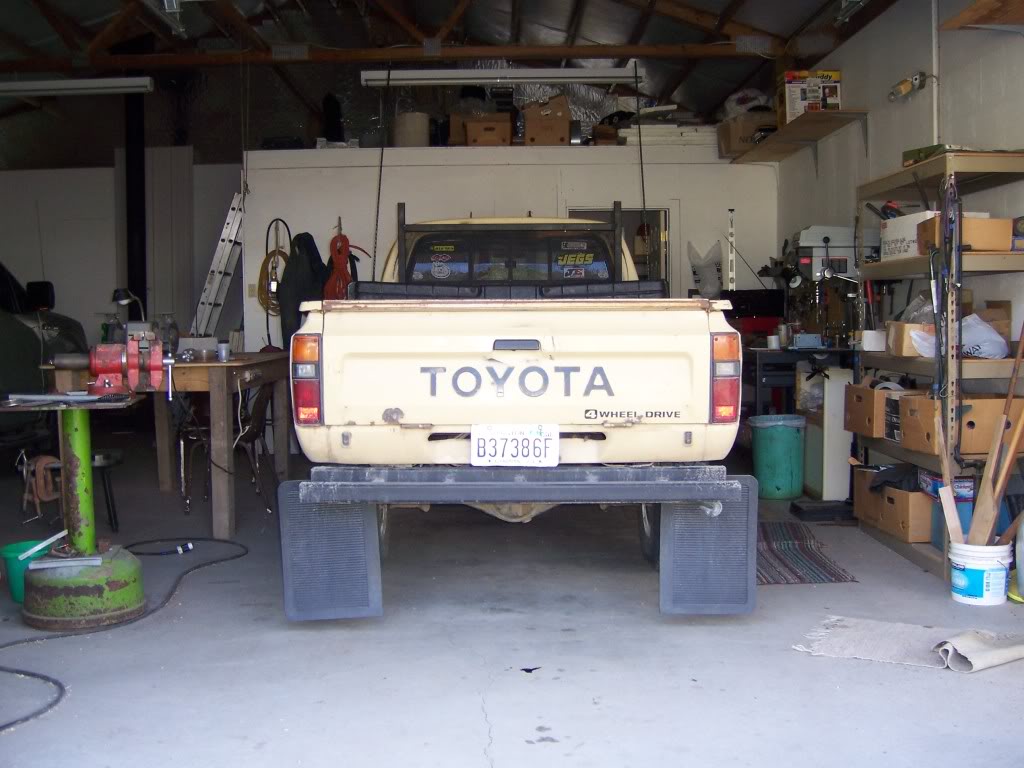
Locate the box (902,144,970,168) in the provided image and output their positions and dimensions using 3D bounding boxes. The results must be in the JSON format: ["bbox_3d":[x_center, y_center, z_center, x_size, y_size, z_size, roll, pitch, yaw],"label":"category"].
[{"bbox_3d":[1.946,-1.023,4.822,0.240,0.075,0.270,-1,3,-16],"label":"box"}]

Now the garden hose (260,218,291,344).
[{"bbox_3d":[-1.986,-0.863,8.961,0.260,1.060,0.100,0,4,0],"label":"garden hose"}]

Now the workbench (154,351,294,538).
[{"bbox_3d":[-1.913,0.315,6.389,1.030,0.910,1.920,-1,3,-1],"label":"workbench"}]

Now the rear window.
[{"bbox_3d":[-0.011,-0.657,5.844,1.150,0.340,0.100,-1,3,-1],"label":"rear window"}]

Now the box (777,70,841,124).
[{"bbox_3d":[2.020,-1.926,7.249,0.365,0.370,0.250,-1,3,-1],"label":"box"}]

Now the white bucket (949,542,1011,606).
[{"bbox_3d":[1.947,0.763,4.433,0.258,0.255,0.258,0,4,0],"label":"white bucket"}]

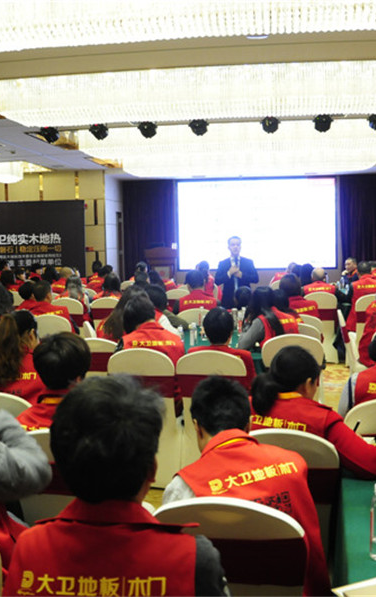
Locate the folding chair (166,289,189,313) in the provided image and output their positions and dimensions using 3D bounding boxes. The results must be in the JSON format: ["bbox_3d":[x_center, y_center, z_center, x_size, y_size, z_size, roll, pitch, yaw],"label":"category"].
[{"bbox_3d":[-0.096,0.315,10.025,0.460,0.940,0.550,0,5,5],"label":"folding chair"}]

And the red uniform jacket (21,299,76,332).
[{"bbox_3d":[-1.464,0.331,7.170,0.460,0.600,0.290,-2,4,-10],"label":"red uniform jacket"}]

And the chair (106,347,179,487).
[{"bbox_3d":[-0.277,0.789,4.918,0.455,0.930,0.560,0,5,9],"label":"chair"}]

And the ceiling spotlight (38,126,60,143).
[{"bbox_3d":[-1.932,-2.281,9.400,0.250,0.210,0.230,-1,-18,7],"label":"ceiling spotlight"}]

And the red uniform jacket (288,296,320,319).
[{"bbox_3d":[1.052,0.313,6.533,0.470,0.620,0.300,-4,6,-32],"label":"red uniform jacket"}]

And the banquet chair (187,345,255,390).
[{"bbox_3d":[0.207,0.771,4.405,0.450,0.930,0.540,0,4,12],"label":"banquet chair"}]

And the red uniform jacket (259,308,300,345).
[{"bbox_3d":[0.766,0.342,5.524,0.440,0.540,0.280,-3,6,-25],"label":"red uniform jacket"}]

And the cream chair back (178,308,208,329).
[{"bbox_3d":[0.109,0.559,7.609,0.450,0.930,0.540,-1,4,6],"label":"cream chair back"}]

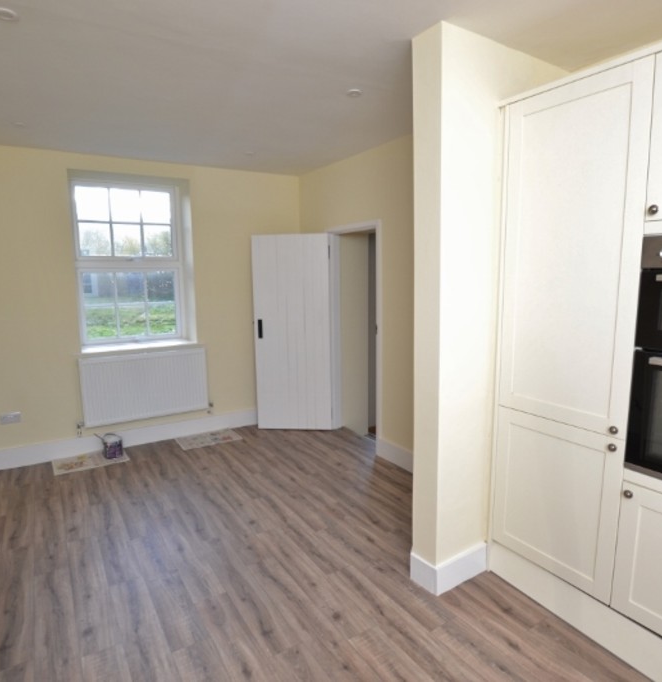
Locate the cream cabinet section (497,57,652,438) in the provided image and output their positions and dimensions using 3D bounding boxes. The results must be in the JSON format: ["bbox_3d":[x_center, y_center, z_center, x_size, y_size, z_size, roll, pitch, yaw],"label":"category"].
[{"bbox_3d":[1.216,-0.361,1.965,0.520,1.410,0.575,-7,10,-32],"label":"cream cabinet section"}]

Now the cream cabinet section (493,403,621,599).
[{"bbox_3d":[1.240,0.700,2.123,0.520,0.740,0.575,-7,10,-32],"label":"cream cabinet section"}]

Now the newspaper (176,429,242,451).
[{"bbox_3d":[-1.213,0.977,4.259,0.575,0.010,0.356,-6,10,-33],"label":"newspaper"}]

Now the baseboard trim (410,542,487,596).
[{"bbox_3d":[0.644,1.181,2.293,0.395,0.161,0.180,-6,10,-33],"label":"baseboard trim"}]

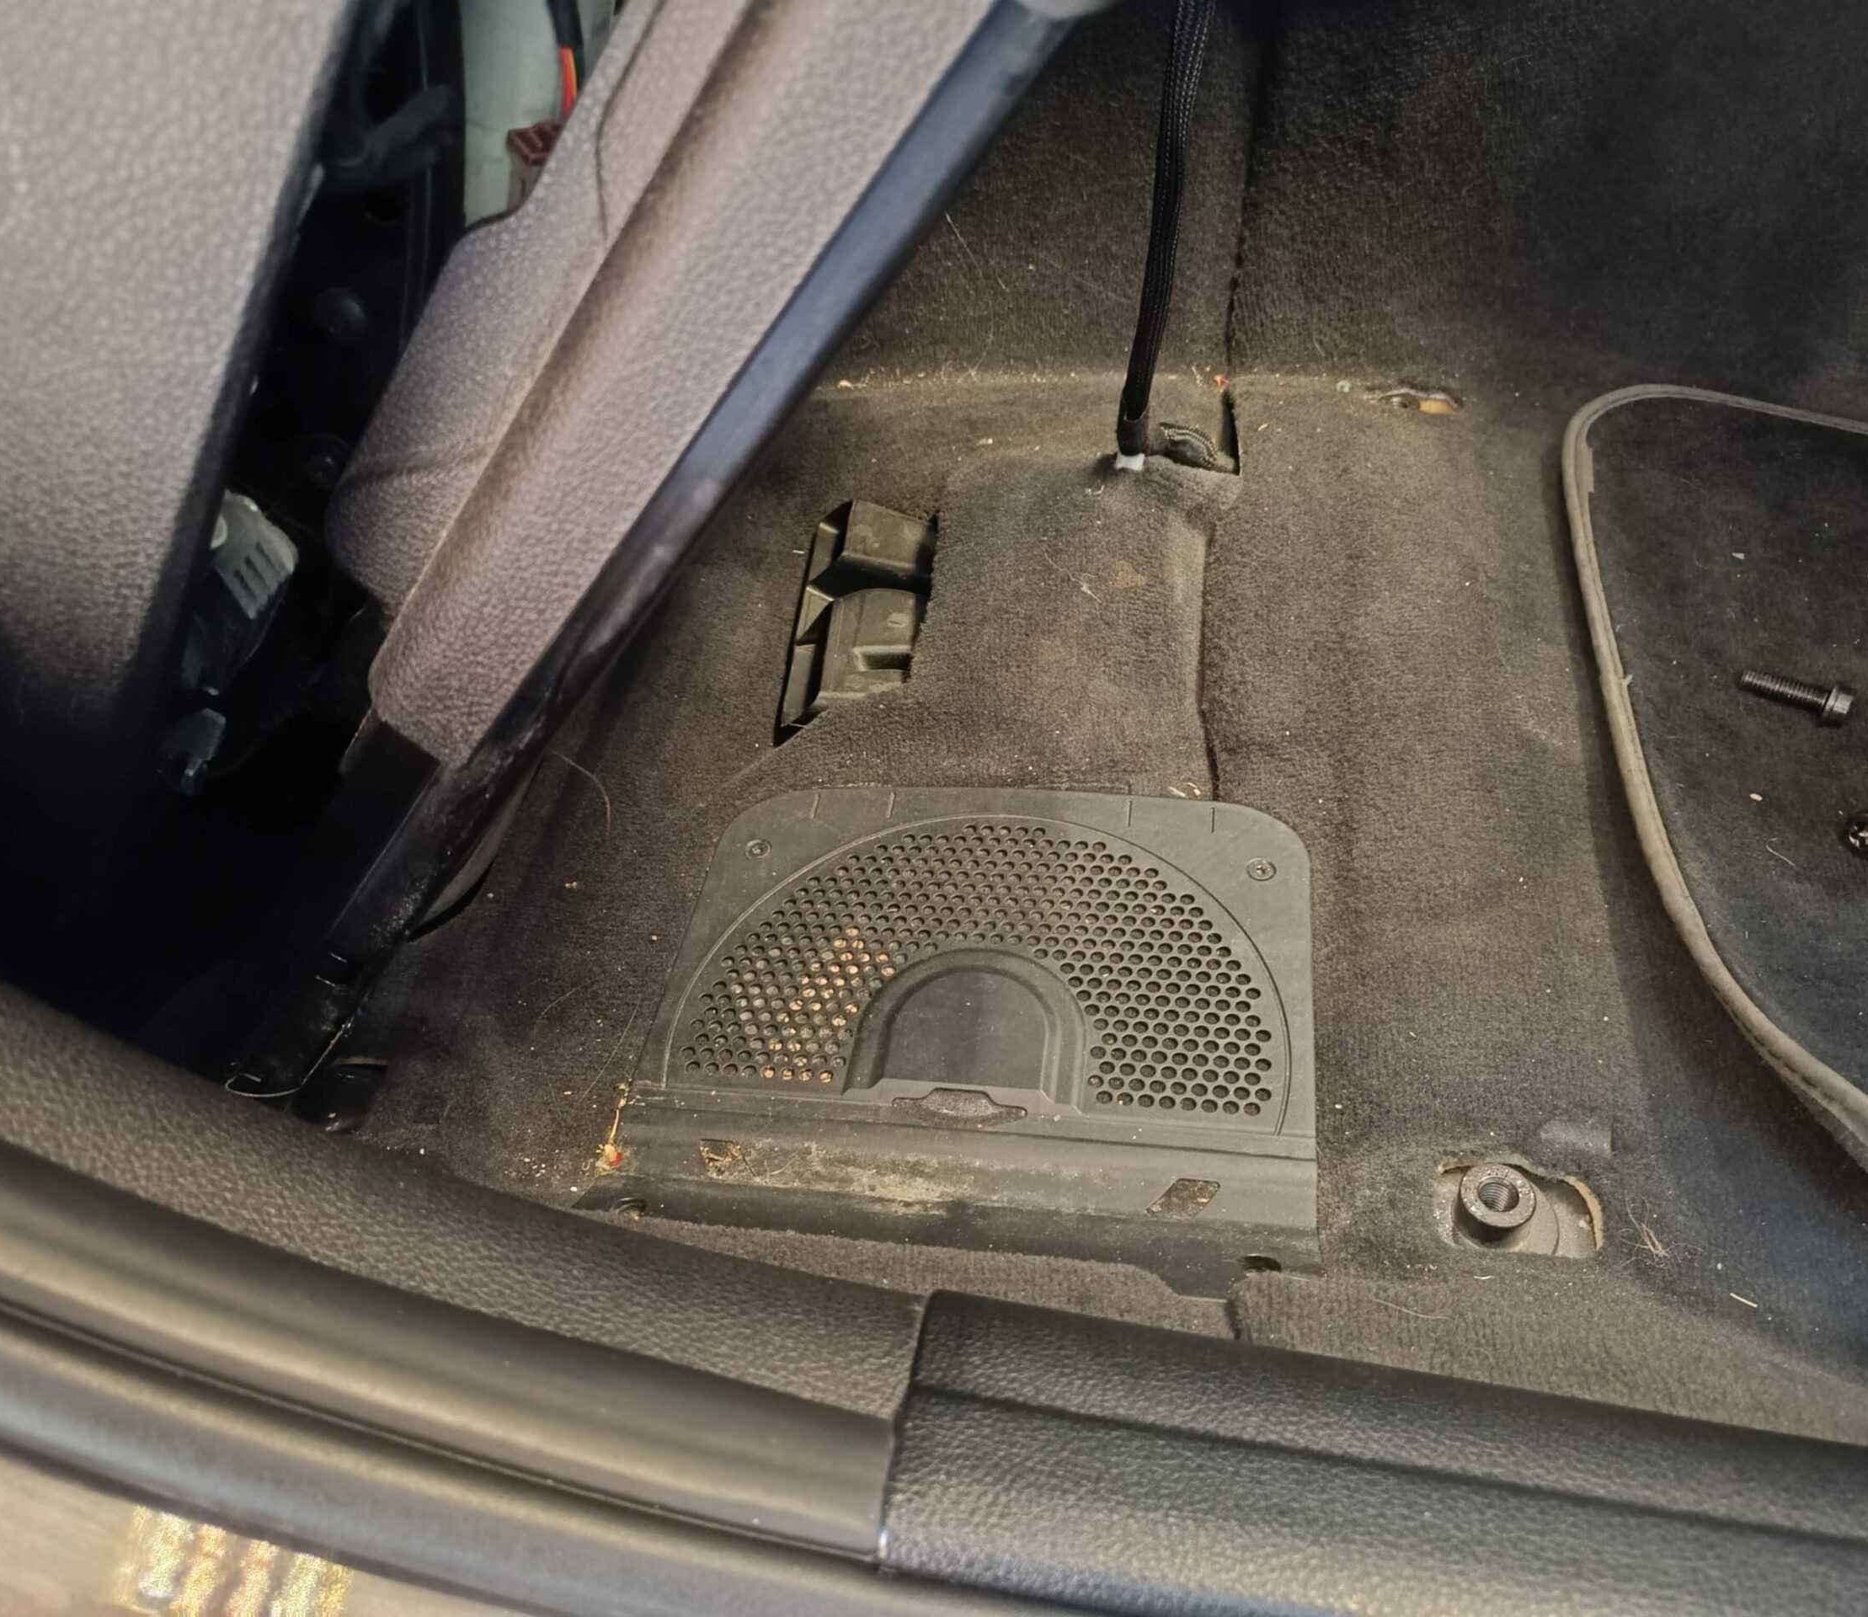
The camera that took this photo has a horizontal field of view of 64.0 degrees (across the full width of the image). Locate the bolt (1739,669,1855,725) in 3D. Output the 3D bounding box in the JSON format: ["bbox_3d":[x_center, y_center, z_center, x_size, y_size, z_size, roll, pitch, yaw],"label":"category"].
[{"bbox_3d":[0.330,-0.045,0.572,0.038,0.019,0.019,19,52,31],"label":"bolt"}]

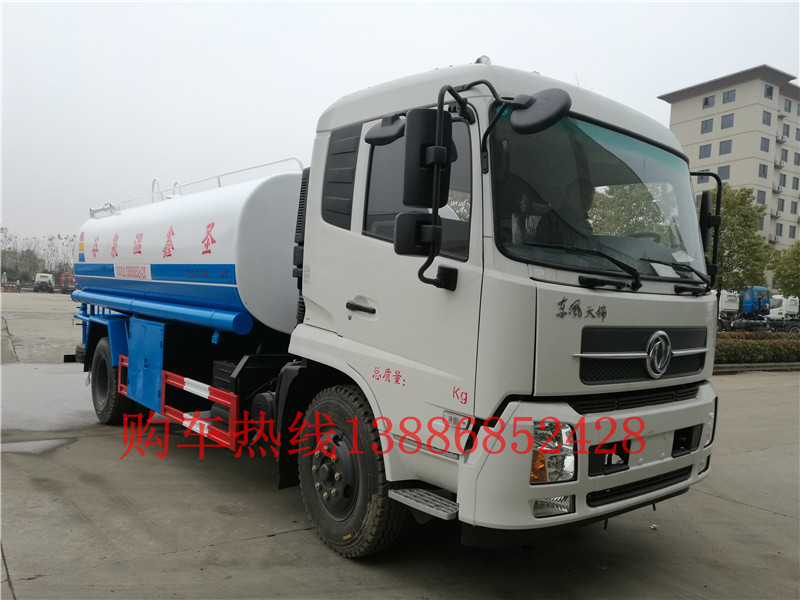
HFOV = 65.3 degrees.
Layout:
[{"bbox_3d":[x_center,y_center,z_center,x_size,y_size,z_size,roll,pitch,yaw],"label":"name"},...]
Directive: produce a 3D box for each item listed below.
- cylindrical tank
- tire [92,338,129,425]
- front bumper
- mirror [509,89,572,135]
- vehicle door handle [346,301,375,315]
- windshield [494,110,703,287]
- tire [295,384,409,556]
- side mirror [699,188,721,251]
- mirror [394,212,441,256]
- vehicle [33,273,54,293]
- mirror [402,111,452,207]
[{"bbox_3d":[-2.011,-0.466,7.420,2.240,1.440,5.050,3,1,-40],"label":"cylindrical tank"},{"bbox_3d":[-3.325,0.924,7.250,0.270,1.010,1.010,3,0,-40],"label":"tire"},{"bbox_3d":[1.253,0.780,3.450,2.360,0.610,0.370,3,0,-40],"label":"front bumper"},{"bbox_3d":[0.601,-0.796,2.650,0.270,0.220,0.100,4,-42,36],"label":"mirror"},{"bbox_3d":[-0.214,0.042,3.470,0.050,0.045,0.260,3,1,-40],"label":"vehicle door handle"},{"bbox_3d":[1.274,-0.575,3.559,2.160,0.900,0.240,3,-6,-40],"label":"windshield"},{"bbox_3d":[-0.303,1.044,3.853,0.270,1.010,1.010,3,0,-38],"label":"tire"},{"bbox_3d":[2.245,-0.579,4.570,0.100,0.440,0.200,3,1,23],"label":"side mirror"},{"bbox_3d":[0.080,-0.291,2.770,0.200,0.190,0.090,3,1,-5],"label":"mirror"},{"bbox_3d":[-38.795,-1.874,68.000,2.100,2.200,5.000,3,1,-27],"label":"vehicle"},{"bbox_3d":[0.121,-0.633,2.790,0.205,0.440,0.100,3,1,-5],"label":"mirror"}]

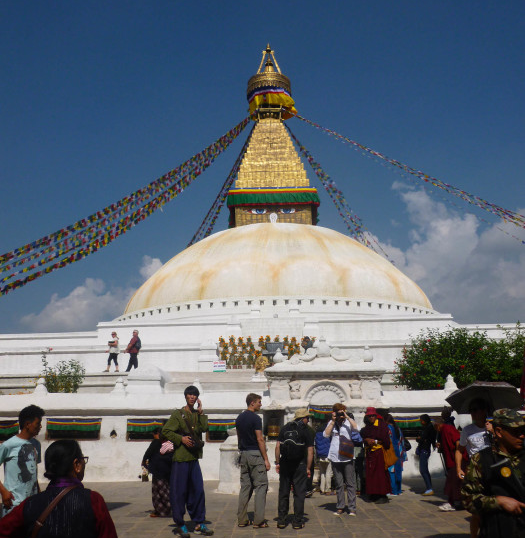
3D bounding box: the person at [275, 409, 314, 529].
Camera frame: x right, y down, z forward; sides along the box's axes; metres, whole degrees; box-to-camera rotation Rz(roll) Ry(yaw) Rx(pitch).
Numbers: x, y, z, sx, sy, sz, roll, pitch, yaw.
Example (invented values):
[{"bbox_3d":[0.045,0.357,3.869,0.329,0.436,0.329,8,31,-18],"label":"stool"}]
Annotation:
[{"bbox_3d":[0.425,2.765,8.457,0.550,1.543,0.500,-4,-13,15],"label":"person"}]

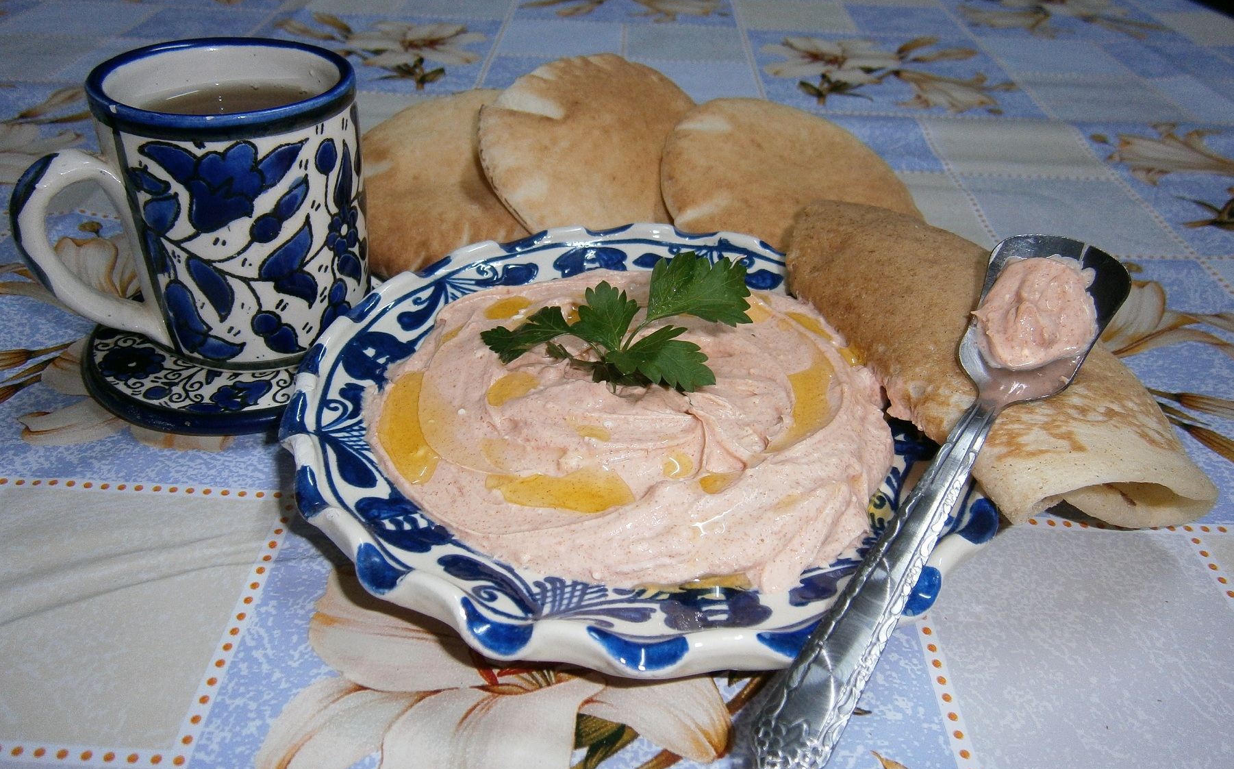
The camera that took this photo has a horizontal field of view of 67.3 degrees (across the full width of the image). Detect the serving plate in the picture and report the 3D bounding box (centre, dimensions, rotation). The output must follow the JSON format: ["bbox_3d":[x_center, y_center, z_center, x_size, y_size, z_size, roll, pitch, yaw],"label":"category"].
[{"bbox_3d":[0.007,0.014,0.294,0.210,0.041,0.210,1,36,-1],"label":"serving plate"}]

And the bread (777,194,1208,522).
[{"bbox_3d":[0.124,-0.016,0.332,0.109,0.052,0.160,-11,38,-17],"label":"bread"}]

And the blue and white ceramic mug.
[{"bbox_3d":[-0.144,-0.059,0.328,0.113,0.094,0.084,-23,43,-30],"label":"blue and white ceramic mug"}]

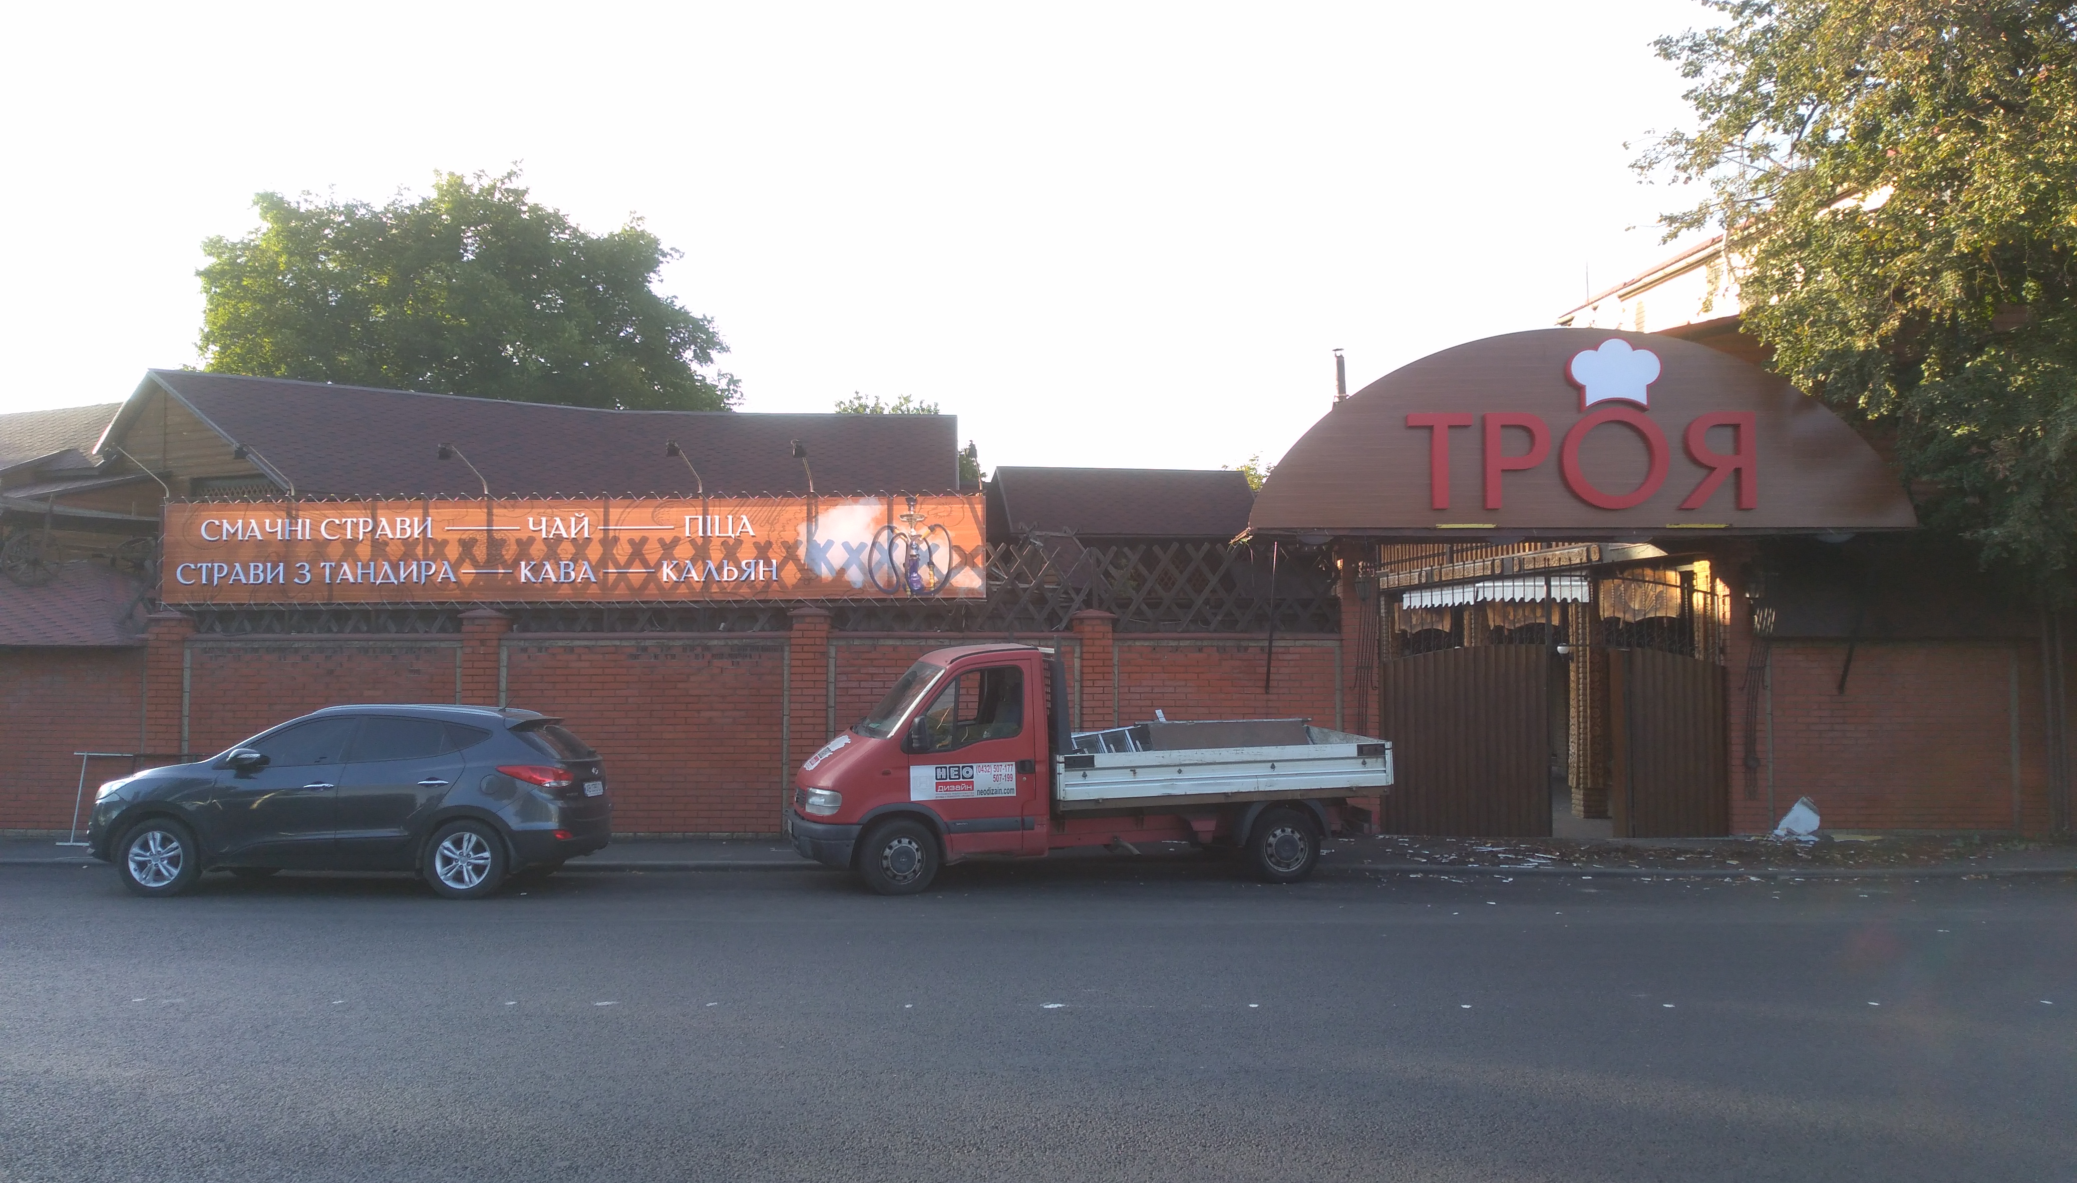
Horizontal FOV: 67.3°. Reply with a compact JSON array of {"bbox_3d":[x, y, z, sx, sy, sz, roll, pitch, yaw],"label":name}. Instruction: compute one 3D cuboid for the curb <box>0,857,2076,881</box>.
[{"bbox_3d":[-0.081,2.700,15.257,20.055,0.130,0.200,0,-4,1],"label":"curb"}]

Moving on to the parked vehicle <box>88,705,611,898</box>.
[{"bbox_3d":[-6.173,1.839,14.199,4.410,1.660,1.820,0,-4,1],"label":"parked vehicle"}]

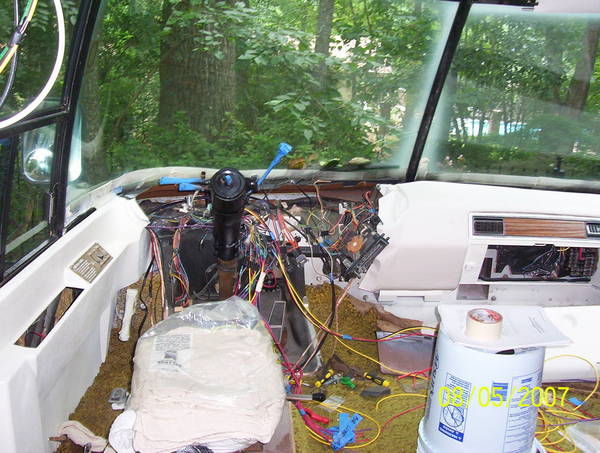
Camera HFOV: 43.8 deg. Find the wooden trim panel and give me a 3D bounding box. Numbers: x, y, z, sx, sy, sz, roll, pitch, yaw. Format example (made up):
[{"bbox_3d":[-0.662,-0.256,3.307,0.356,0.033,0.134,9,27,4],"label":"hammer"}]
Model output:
[{"bbox_3d":[0.774,0.007,2.360,0.258,0.056,0.012,2,-3,-2],"label":"wooden trim panel"}]

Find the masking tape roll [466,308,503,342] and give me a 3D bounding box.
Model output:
[{"bbox_3d":[0.449,0.241,1.820,0.084,0.048,0.084,2,19,0],"label":"masking tape roll"}]

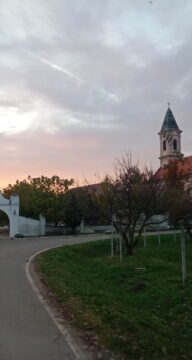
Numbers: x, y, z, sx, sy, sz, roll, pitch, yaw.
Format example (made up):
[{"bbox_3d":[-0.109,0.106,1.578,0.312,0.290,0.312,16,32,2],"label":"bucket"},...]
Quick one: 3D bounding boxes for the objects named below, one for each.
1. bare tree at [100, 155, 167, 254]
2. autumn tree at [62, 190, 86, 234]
[{"bbox_3d":[1.808,1.146,17.321,3.200,5.130,3.300,-1,-7,0],"label":"bare tree"},{"bbox_3d":[-3.201,4.704,51.395,3.560,6.320,3.500,-1,-7,0],"label":"autumn tree"}]

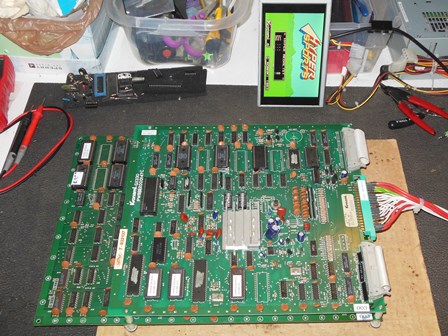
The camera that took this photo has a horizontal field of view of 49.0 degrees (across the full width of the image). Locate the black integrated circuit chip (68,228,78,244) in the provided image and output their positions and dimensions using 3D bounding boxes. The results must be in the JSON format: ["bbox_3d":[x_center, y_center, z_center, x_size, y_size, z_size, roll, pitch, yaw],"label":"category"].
[{"bbox_3d":[-0.200,0.091,0.653,0.008,0.004,0.020,0,56,1],"label":"black integrated circuit chip"}]

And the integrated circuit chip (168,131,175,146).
[{"bbox_3d":[-0.076,-0.040,0.707,0.007,0.004,0.021,-1,55,1],"label":"integrated circuit chip"}]

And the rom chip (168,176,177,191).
[{"bbox_3d":[-0.070,0.021,0.669,0.008,0.006,0.020,-1,55,2],"label":"rom chip"}]

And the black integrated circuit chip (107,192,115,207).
[{"bbox_3d":[-0.158,0.045,0.688,0.008,0.004,0.020,-1,56,2],"label":"black integrated circuit chip"}]

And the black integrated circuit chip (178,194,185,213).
[{"bbox_3d":[-0.056,0.048,0.655,0.008,0.004,0.025,-1,54,2],"label":"black integrated circuit chip"}]

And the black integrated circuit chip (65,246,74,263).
[{"bbox_3d":[-0.198,0.111,0.628,0.007,0.004,0.023,-1,55,1],"label":"black integrated circuit chip"}]

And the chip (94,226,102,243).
[{"bbox_3d":[-0.167,0.091,0.660,0.008,0.004,0.019,-1,54,2],"label":"chip"}]

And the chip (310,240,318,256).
[{"bbox_3d":[0.111,0.100,0.612,0.007,0.004,0.019,0,56,1],"label":"chip"}]

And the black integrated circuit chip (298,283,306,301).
[{"bbox_3d":[0.092,0.146,0.579,0.008,0.004,0.019,-1,54,2],"label":"black integrated circuit chip"}]

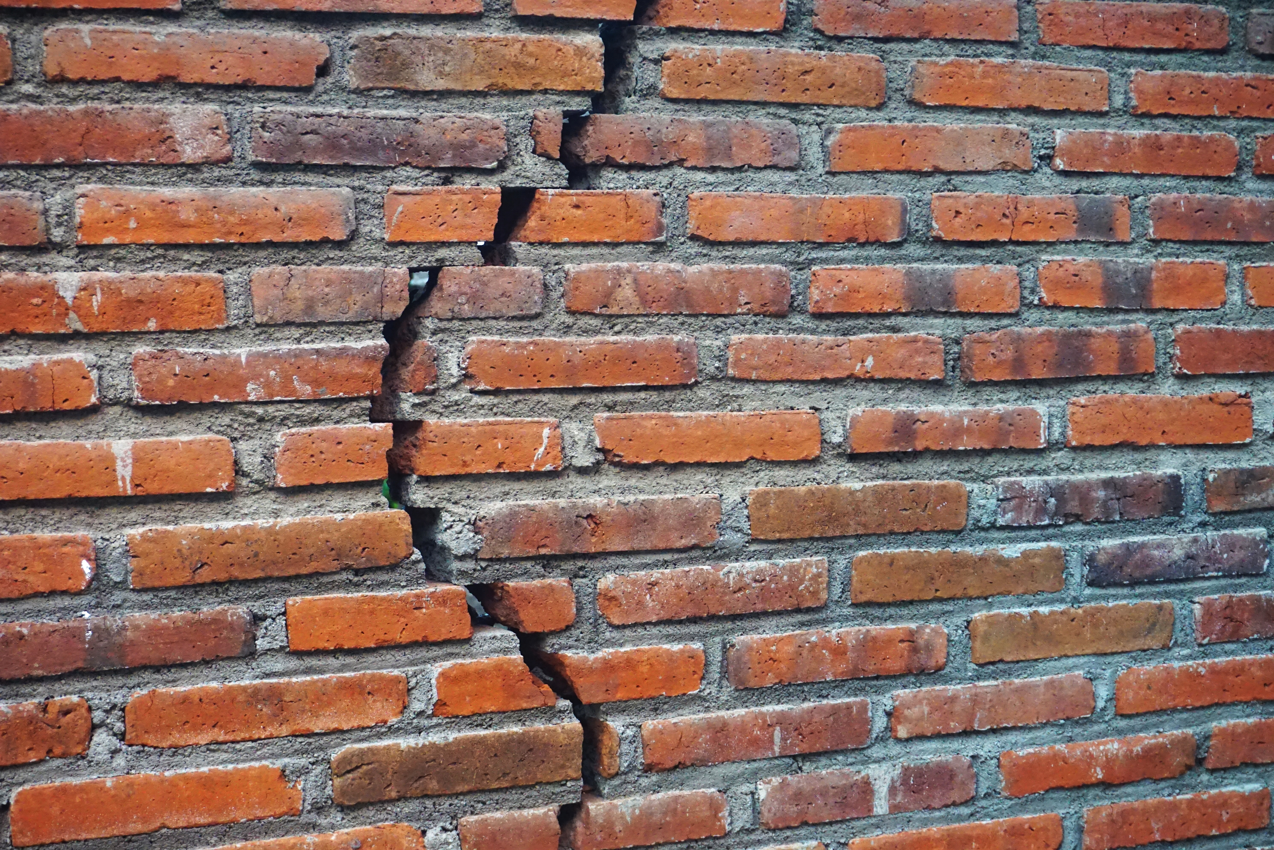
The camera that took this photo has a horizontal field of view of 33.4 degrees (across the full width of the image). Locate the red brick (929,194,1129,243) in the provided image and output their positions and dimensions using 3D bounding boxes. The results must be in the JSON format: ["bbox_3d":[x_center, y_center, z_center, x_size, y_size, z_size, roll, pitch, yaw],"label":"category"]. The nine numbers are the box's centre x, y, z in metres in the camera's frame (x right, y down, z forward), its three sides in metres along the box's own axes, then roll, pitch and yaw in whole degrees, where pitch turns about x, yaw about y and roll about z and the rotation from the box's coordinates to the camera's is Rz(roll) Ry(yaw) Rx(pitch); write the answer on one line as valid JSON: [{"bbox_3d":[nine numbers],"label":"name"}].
[{"bbox_3d":[0.351,-0.193,2.041,0.221,0.044,0.105,-2,-1,-24],"label":"red brick"}]

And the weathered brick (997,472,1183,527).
[{"bbox_3d":[0.437,0.075,2.192,0.229,0.046,0.110,-2,-1,-24],"label":"weathered brick"}]

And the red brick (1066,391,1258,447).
[{"bbox_3d":[0.476,-0.002,2.050,0.213,0.048,0.100,-1,-2,-24],"label":"red brick"}]

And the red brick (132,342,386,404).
[{"bbox_3d":[-0.312,-0.038,1.700,0.199,0.042,0.100,-2,-2,-24],"label":"red brick"}]

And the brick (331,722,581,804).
[{"bbox_3d":[-0.166,0.281,1.798,0.218,0.044,0.105,-2,-1,-24],"label":"brick"}]

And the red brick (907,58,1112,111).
[{"bbox_3d":[0.351,-0.336,2.163,0.233,0.043,0.110,-2,0,-24],"label":"red brick"}]

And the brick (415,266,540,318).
[{"bbox_3d":[-0.161,-0.116,1.925,0.120,0.046,0.110,-2,0,-24],"label":"brick"}]

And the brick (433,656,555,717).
[{"bbox_3d":[-0.139,0.218,1.812,0.107,0.043,0.105,-2,-1,-24],"label":"brick"}]

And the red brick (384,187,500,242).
[{"bbox_3d":[-0.192,-0.183,1.913,0.106,0.048,0.110,-2,0,-24],"label":"red brick"}]

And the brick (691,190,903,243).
[{"bbox_3d":[0.122,-0.178,1.900,0.214,0.040,0.100,-2,-2,-24],"label":"brick"}]

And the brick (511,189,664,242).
[{"bbox_3d":[-0.058,-0.172,1.820,0.131,0.043,0.100,-2,-2,-24],"label":"brick"}]

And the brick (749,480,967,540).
[{"bbox_3d":[0.192,0.082,2.080,0.240,0.047,0.110,-2,-1,-24],"label":"brick"}]

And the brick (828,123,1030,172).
[{"bbox_3d":[0.249,-0.253,1.997,0.219,0.043,0.105,-2,-1,-24],"label":"brick"}]

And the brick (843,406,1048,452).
[{"bbox_3d":[0.261,0.006,1.953,0.206,0.039,0.100,-1,-2,-24],"label":"brick"}]

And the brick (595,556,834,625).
[{"bbox_3d":[0.048,0.145,1.897,0.220,0.044,0.105,-2,-1,-24],"label":"brick"}]

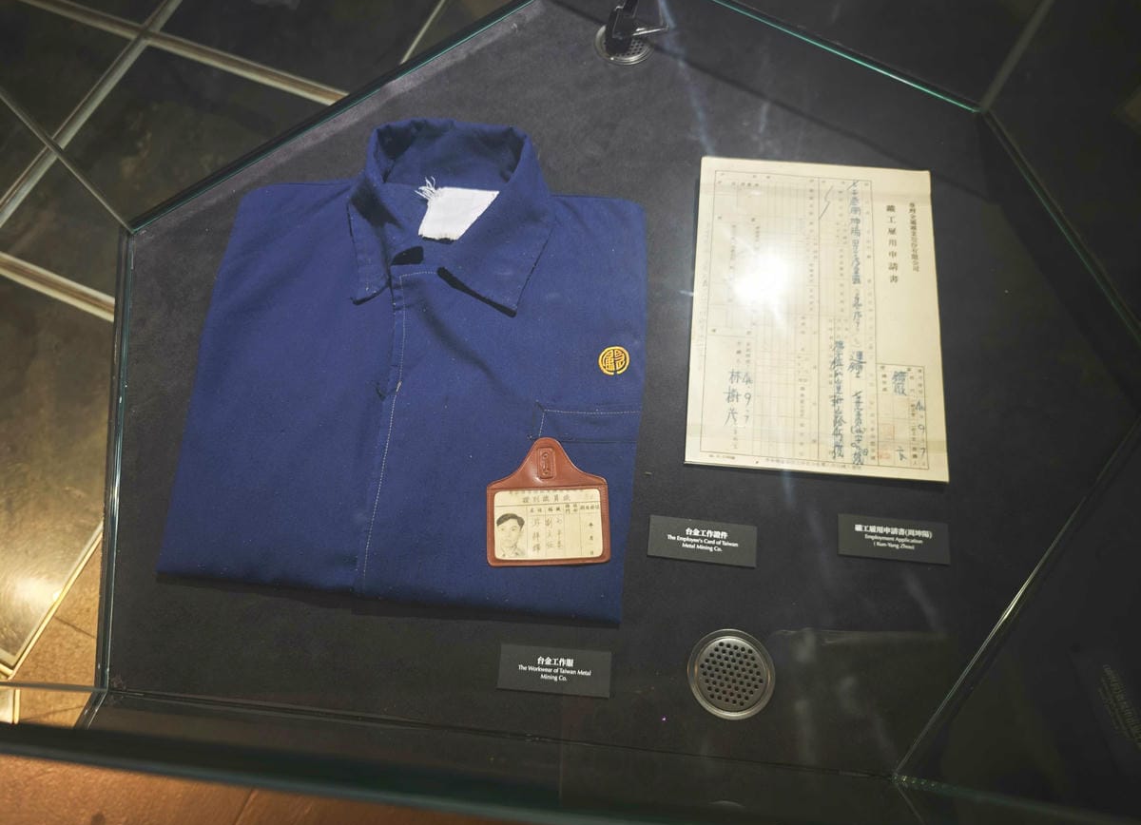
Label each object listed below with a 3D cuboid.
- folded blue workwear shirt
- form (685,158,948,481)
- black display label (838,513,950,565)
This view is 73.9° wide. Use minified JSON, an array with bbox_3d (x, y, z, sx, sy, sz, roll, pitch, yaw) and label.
[{"bbox_3d":[-0.134,-0.059,0.661,0.385,0.055,0.441,3,69,4],"label":"folded blue workwear shirt"},{"bbox_3d":[0.222,-0.096,0.687,0.217,0.004,0.313,5,69,4],"label":"form"},{"bbox_3d":[0.261,0.102,0.611,0.087,0.004,0.033,4,69,4],"label":"black display label"}]

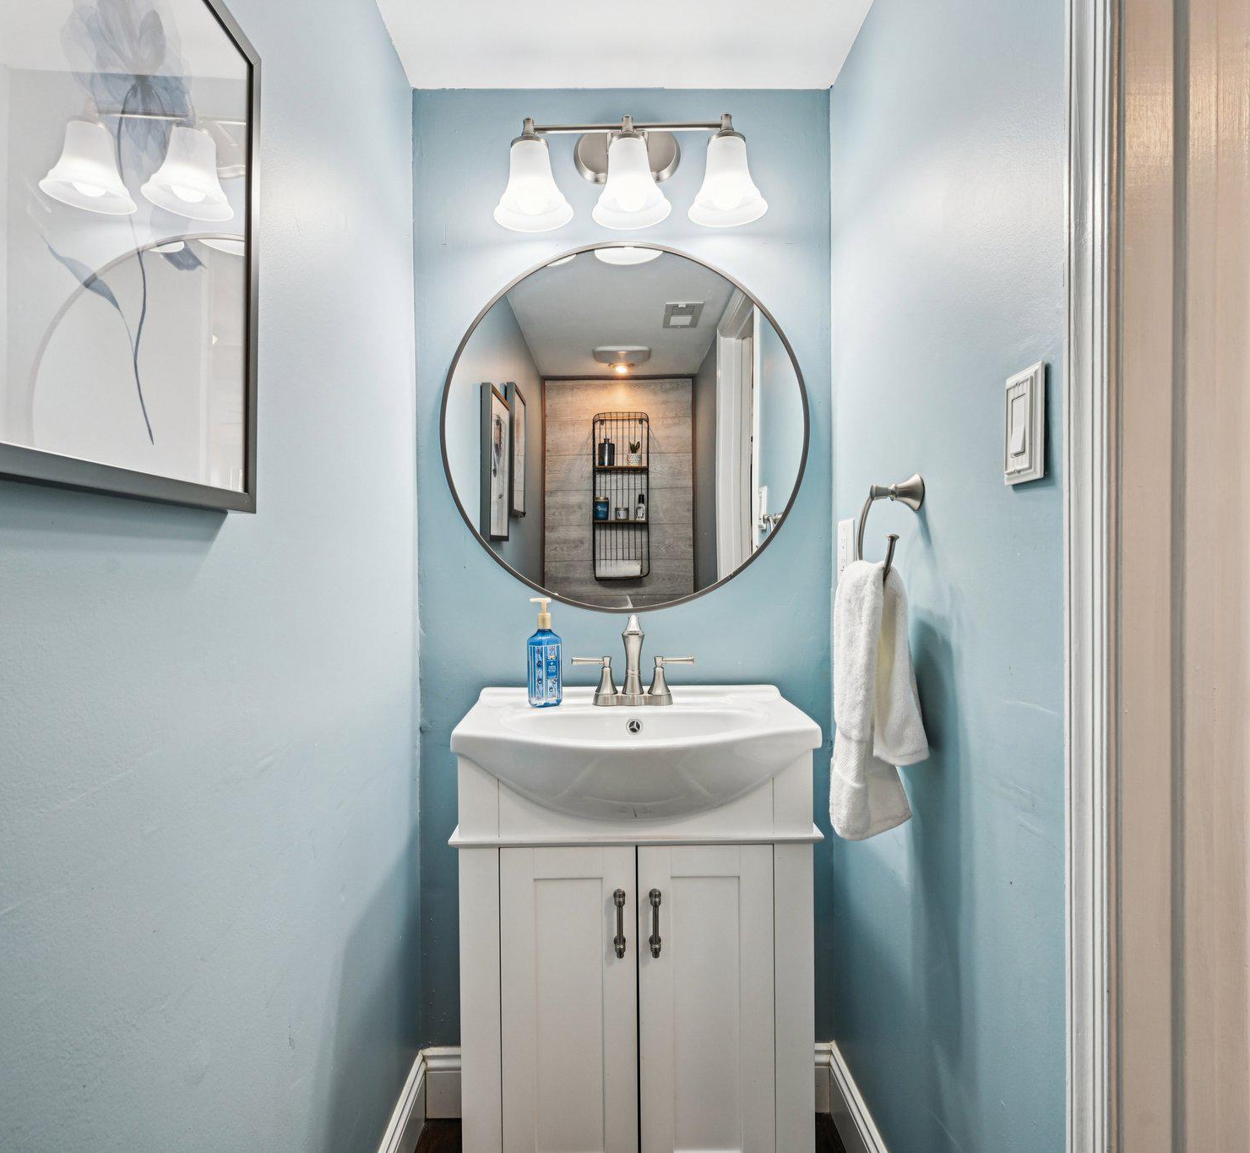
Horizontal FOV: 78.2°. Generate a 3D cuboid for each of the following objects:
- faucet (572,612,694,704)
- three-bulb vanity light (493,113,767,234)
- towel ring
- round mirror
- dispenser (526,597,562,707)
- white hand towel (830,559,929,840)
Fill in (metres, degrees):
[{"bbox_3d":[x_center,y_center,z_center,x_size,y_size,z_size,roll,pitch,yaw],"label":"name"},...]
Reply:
[{"bbox_3d":[0.018,0.161,1.459,0.240,0.176,0.155,0,1,-1],"label":"faucet"},{"bbox_3d":[0.013,-0.790,1.500,0.527,0.190,0.203,0,1,-1],"label":"three-bulb vanity light"},{"bbox_3d":[0.406,-0.063,1.154,0.090,0.186,0.165,0,1,-1],"label":"towel ring"},{"bbox_3d":[0.003,-0.304,1.595,0.762,0.762,0.026,0,1,-1],"label":"round mirror"},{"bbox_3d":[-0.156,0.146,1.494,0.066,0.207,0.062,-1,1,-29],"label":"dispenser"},{"bbox_3d":[0.378,0.182,1.135,0.112,0.415,0.185,0,1,-1],"label":"white hand towel"}]

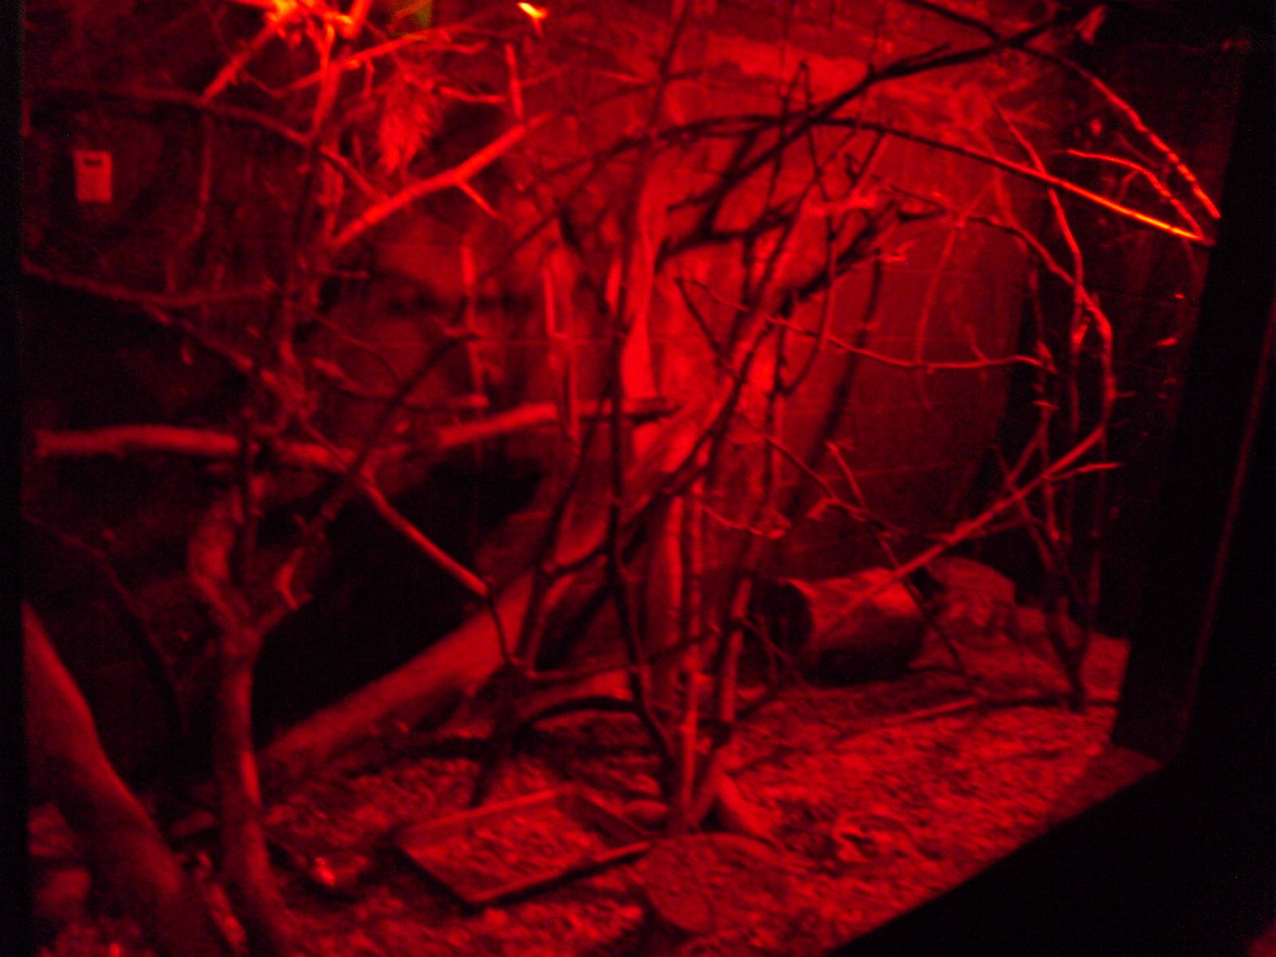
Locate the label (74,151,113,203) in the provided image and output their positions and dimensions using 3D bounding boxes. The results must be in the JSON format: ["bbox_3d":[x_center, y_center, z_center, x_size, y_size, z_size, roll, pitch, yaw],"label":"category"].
[{"bbox_3d":[-0.942,-0.522,2.299,0.063,0.086,0.013,-10,20,-42],"label":"label"}]

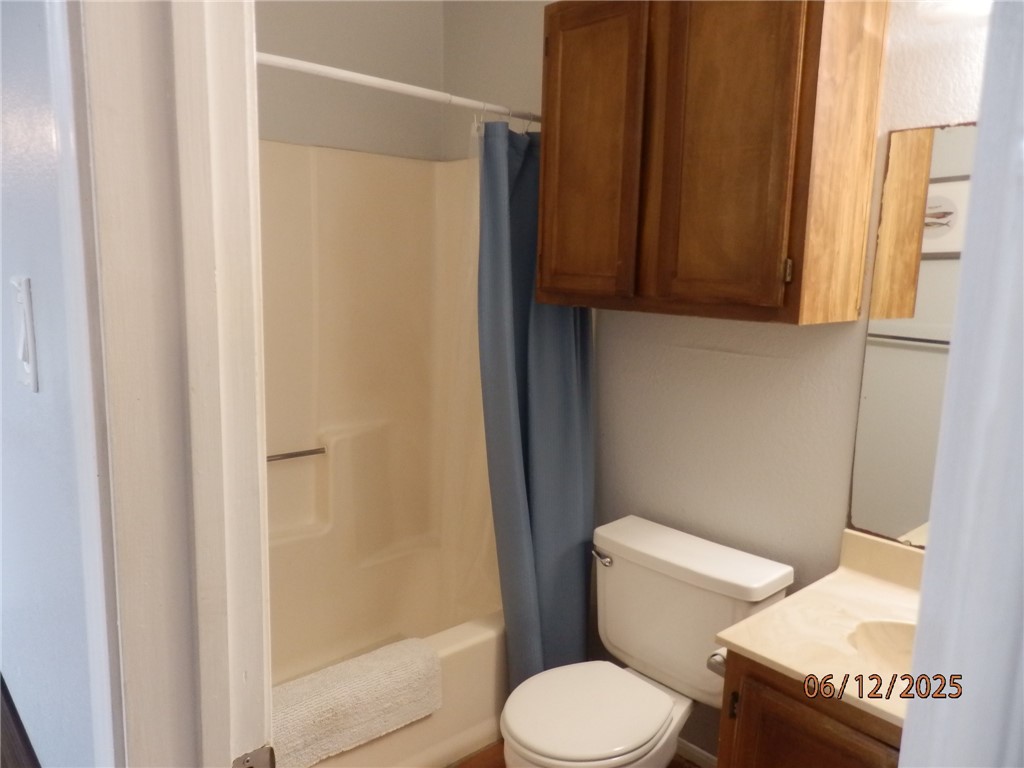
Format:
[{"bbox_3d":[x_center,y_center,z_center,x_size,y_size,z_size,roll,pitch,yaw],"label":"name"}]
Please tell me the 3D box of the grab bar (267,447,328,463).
[{"bbox_3d":[-0.841,0.261,2.528,0.440,0.021,0.025,-6,12,-42],"label":"grab bar"}]

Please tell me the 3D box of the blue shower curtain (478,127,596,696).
[{"bbox_3d":[0.090,0.170,2.220,0.430,1.790,0.130,-6,12,-42],"label":"blue shower curtain"}]

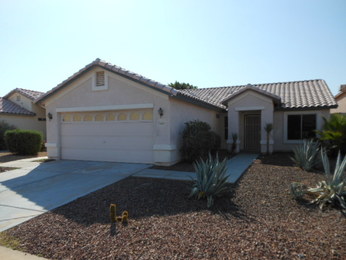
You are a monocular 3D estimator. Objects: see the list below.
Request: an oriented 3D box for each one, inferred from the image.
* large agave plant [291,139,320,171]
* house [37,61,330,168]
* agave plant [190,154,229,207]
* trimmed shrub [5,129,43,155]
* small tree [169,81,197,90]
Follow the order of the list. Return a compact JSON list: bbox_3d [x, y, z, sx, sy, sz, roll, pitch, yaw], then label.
[{"bbox_3d":[4.477,0.824,8.450,1.000,1.040,1.000,0,0,24],"label":"large agave plant"},{"bbox_3d":[2.754,-1.091,15.586,12.730,4.900,15.060,0,0,24],"label":"house"},{"bbox_3d":[0.735,0.940,4.900,0.800,0.940,0.820,0,0,24],"label":"agave plant"},{"bbox_3d":[-7.831,0.609,13.100,1.600,1.270,1.350,0,0,24],"label":"trimmed shrub"},{"bbox_3d":[1.064,-2.142,28.000,3.700,6.800,3.700,0,0,24],"label":"small tree"}]

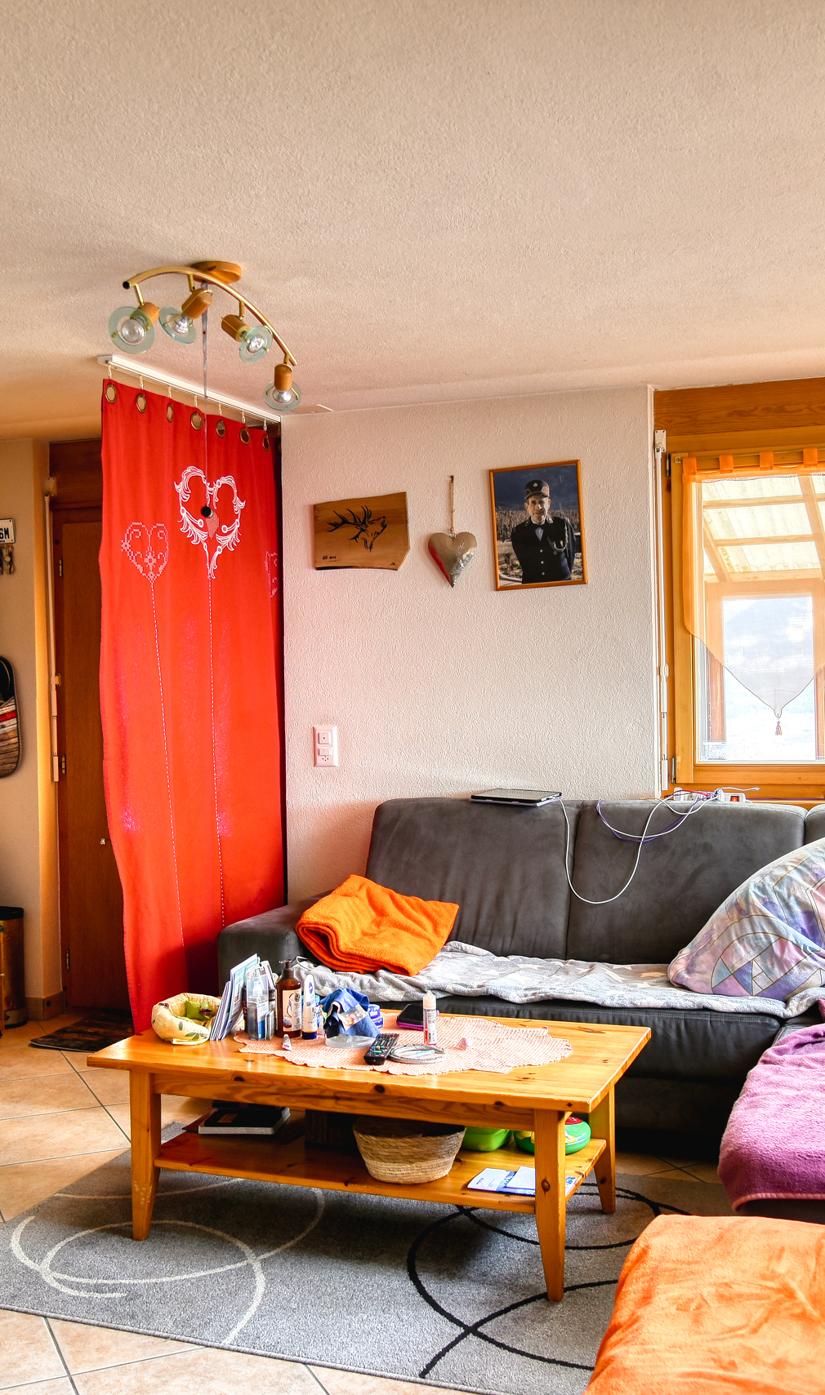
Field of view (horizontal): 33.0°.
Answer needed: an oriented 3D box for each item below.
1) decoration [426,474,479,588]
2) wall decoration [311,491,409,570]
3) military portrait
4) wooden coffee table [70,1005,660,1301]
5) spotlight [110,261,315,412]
[{"bbox_3d":[0.133,-0.569,4.769,0.175,0.384,0.045,-1,1,18],"label":"decoration"},{"bbox_3d":[-0.186,-0.596,5.084,0.371,0.281,0.022,-1,1,19],"label":"wall decoration"},{"bbox_3d":[0.440,-0.598,4.875,0.322,0.430,0.020,-3,0,19],"label":"military portrait"},{"bbox_3d":[-0.084,1.048,3.340,1.197,0.440,0.628,-1,1,21],"label":"wooden coffee table"},{"bbox_3d":[-0.453,-0.867,3.275,0.200,0.275,0.840,-1,1,19],"label":"spotlight"}]

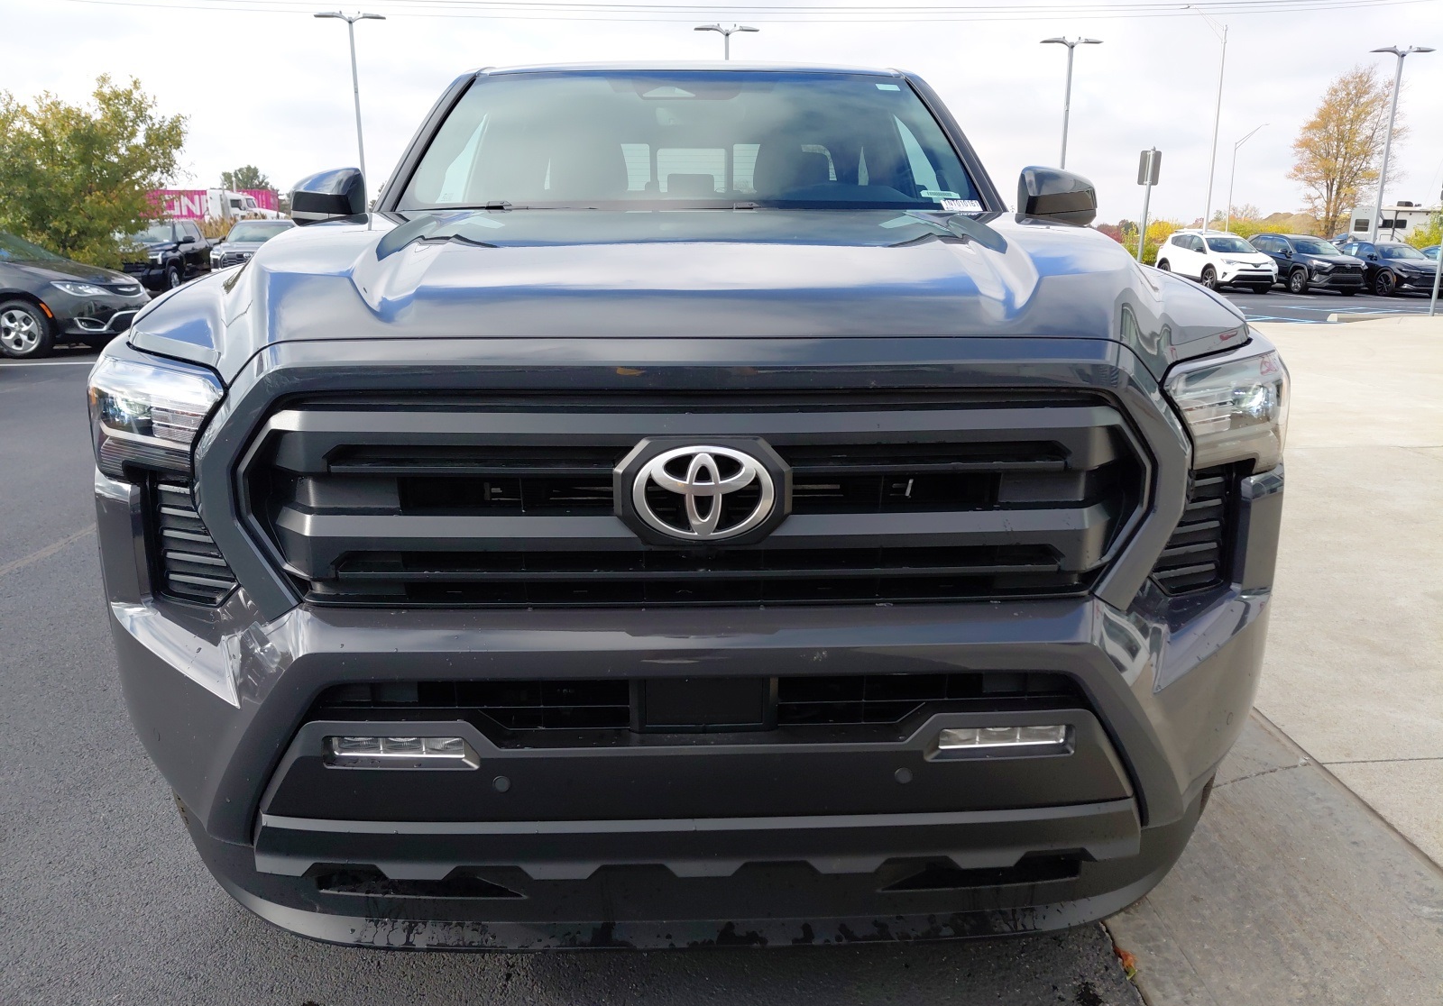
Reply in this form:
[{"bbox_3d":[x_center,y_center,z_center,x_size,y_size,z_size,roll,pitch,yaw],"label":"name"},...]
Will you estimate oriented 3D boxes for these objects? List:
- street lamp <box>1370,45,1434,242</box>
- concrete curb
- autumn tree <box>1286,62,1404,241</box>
[{"bbox_3d":[20.259,-10.303,31.964,1.950,6.950,0.400,-2,14,-6],"label":"street lamp"},{"bbox_3d":[11.338,-3.108,17.538,2.000,0.140,0.230,0,14,0],"label":"concrete curb"},{"bbox_3d":[30.692,-16.274,51.474,5.000,10.032,5.000,8,16,29],"label":"autumn tree"}]

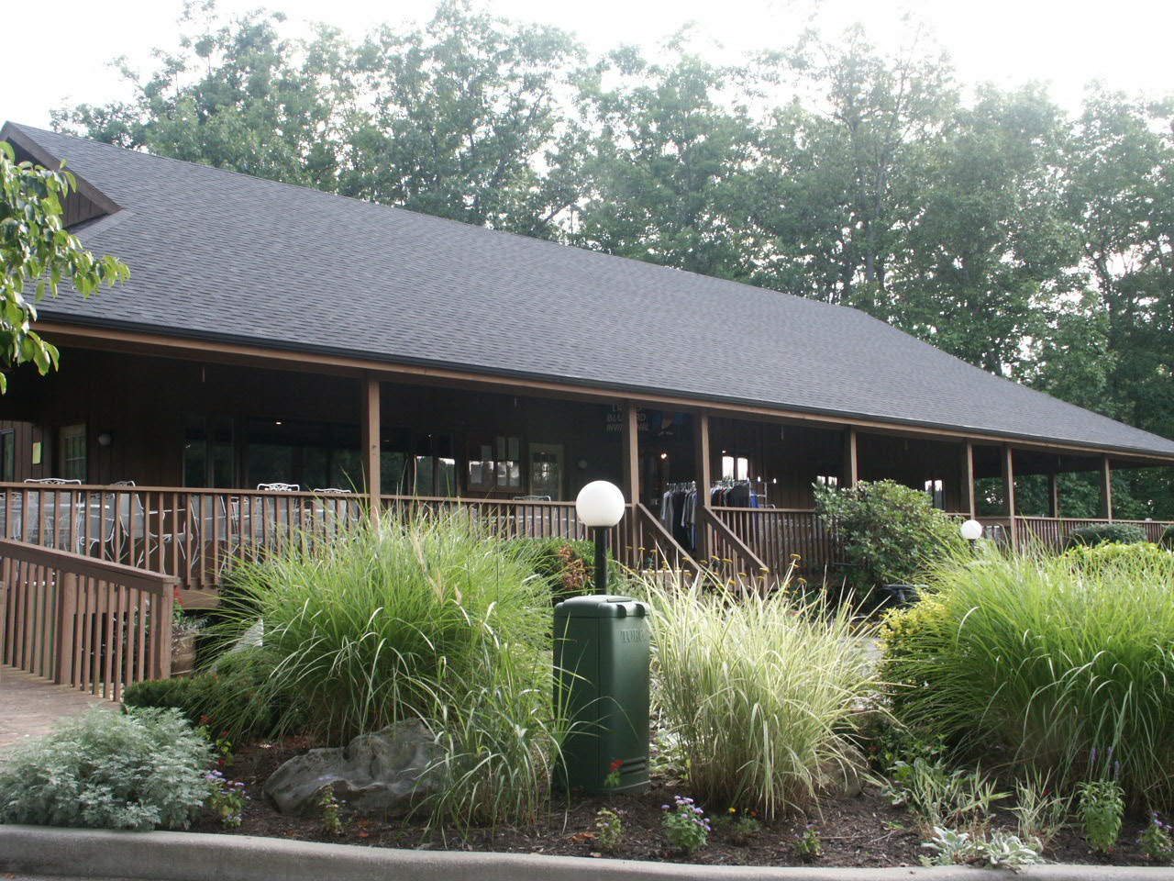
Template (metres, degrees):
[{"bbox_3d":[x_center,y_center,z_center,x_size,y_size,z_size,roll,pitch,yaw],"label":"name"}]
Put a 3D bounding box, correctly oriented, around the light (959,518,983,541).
[{"bbox_3d":[5.498,1.960,18.788,0.310,1.670,0.310,-1,-6,0],"label":"light"}]

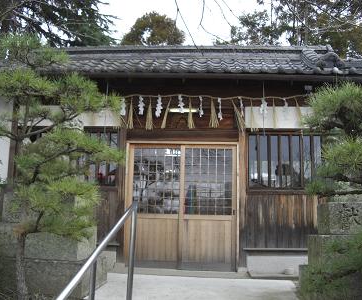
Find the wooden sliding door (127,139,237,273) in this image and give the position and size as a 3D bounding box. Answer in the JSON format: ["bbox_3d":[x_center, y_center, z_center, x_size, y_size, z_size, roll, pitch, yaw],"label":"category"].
[{"bbox_3d":[0.012,0.850,6.400,1.670,1.900,0.100,1,-3,3],"label":"wooden sliding door"}]

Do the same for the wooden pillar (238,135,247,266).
[{"bbox_3d":[0.922,0.746,6.410,0.134,2.065,0.130,1,-8,2],"label":"wooden pillar"}]

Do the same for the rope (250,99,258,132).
[{"bbox_3d":[1.037,-0.490,6.072,0.114,0.483,0.090,1,-3,3],"label":"rope"}]

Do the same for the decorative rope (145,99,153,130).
[{"bbox_3d":[-0.452,-0.510,6.139,0.115,0.460,0.090,1,-3,3],"label":"decorative rope"}]

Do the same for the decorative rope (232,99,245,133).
[{"bbox_3d":[0.856,-0.485,6.337,0.199,0.507,0.100,1,-8,2],"label":"decorative rope"}]

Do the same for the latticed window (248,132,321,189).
[{"bbox_3d":[1.564,0.162,6.460,1.124,0.860,0.080,1,-8,2],"label":"latticed window"}]

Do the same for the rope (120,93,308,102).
[{"bbox_3d":[0.486,-0.785,6.394,2.806,0.138,0.080,1,-8,2],"label":"rope"}]

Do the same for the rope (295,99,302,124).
[{"bbox_3d":[1.662,-0.523,6.047,0.099,0.410,0.090,1,-3,3],"label":"rope"}]

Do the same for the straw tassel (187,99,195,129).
[{"bbox_3d":[0.150,-0.526,6.113,0.114,0.436,0.090,1,-3,3],"label":"straw tassel"}]

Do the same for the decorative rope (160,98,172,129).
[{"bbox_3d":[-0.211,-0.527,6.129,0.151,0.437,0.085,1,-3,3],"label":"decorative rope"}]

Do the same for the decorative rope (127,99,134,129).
[{"bbox_3d":[-0.719,-0.518,6.151,0.095,0.446,0.090,1,-3,3],"label":"decorative rope"}]

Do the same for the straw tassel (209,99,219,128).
[{"bbox_3d":[0.498,-0.543,6.359,0.148,0.456,0.090,1,-8,2],"label":"straw tassel"}]

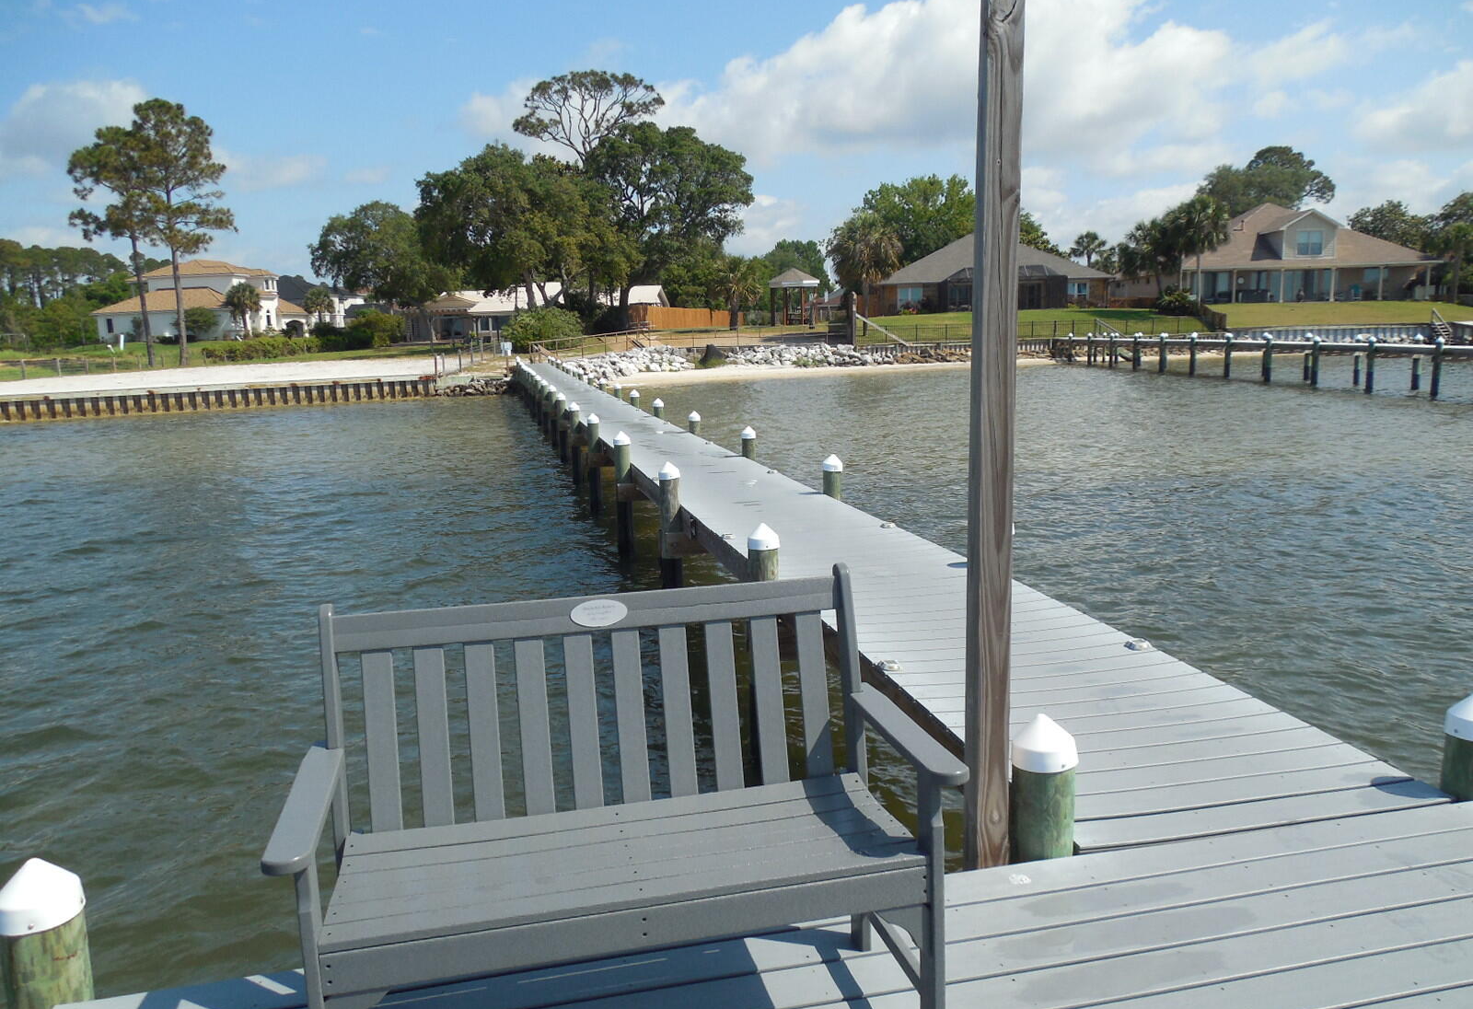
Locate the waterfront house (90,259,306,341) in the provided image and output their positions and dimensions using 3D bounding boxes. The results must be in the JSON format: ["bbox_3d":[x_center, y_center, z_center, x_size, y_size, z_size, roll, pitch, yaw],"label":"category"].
[{"bbox_3d":[-55.125,-20.930,109.000,17.000,8.300,12.500,5,11,32],"label":"waterfront house"}]

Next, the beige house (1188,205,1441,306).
[{"bbox_3d":[44.750,-20.673,87.666,19.400,8.050,14.000,0,10,9],"label":"beige house"}]

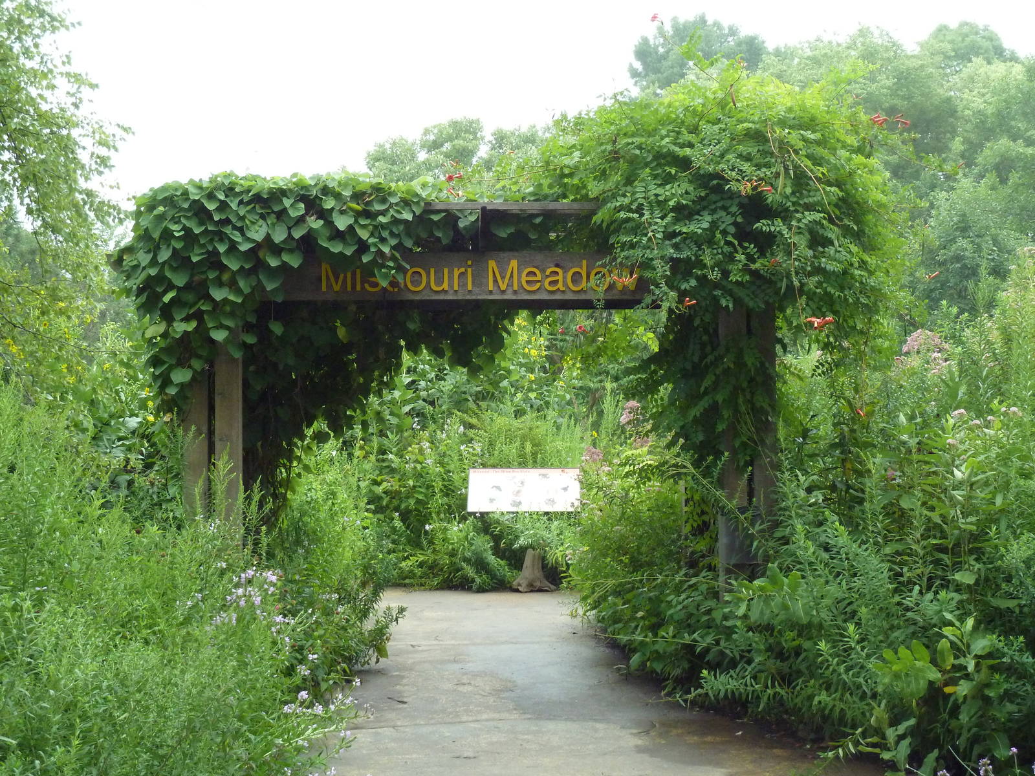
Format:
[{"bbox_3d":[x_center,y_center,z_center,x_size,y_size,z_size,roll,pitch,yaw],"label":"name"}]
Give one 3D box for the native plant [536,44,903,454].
[{"bbox_3d":[1.200,-0.800,8.750,2.280,2.450,2.000,0,1,0],"label":"native plant"}]

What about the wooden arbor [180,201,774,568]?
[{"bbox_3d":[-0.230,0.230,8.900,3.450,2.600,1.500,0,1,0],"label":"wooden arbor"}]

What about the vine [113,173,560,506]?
[{"bbox_3d":[-1.080,-0.220,8.800,2.650,2.020,1.750,0,1,0],"label":"vine"}]

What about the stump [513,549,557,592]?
[{"bbox_3d":[0.125,1.365,10.850,0.345,0.310,0.330,0,1,0],"label":"stump"}]

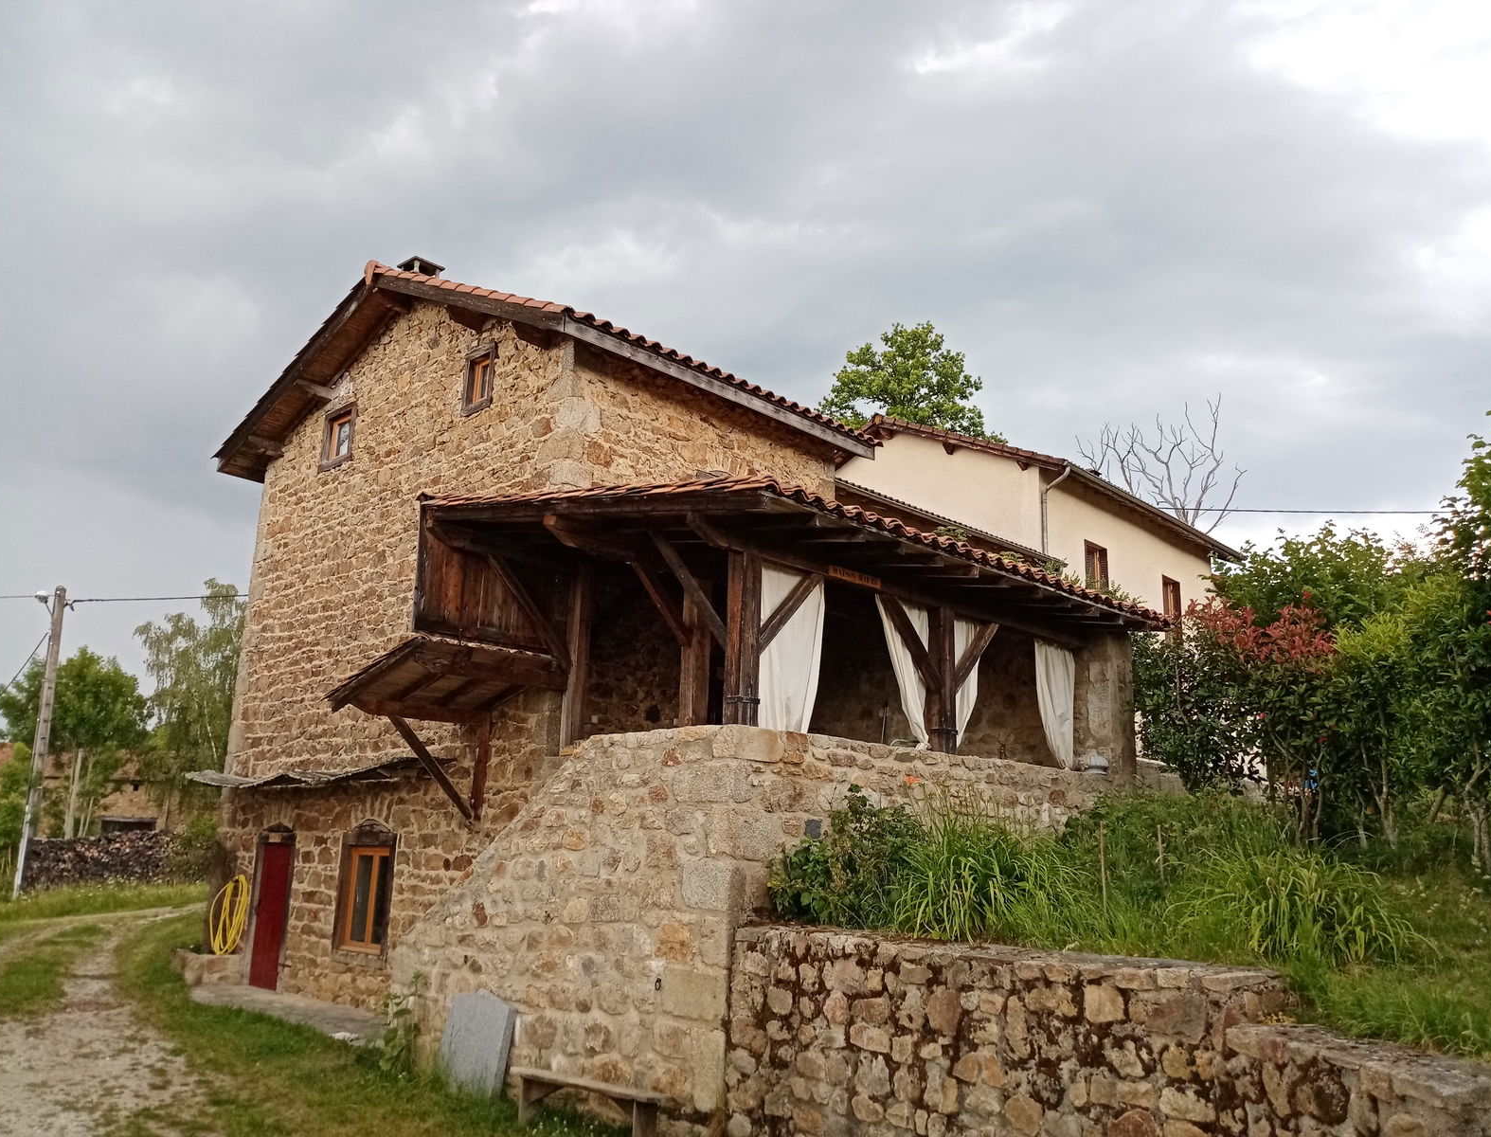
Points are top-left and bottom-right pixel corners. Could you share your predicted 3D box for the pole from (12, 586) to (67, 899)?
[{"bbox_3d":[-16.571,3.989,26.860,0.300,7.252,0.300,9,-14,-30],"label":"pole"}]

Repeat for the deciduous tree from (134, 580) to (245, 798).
[{"bbox_3d":[-17.216,4.783,35.787,4.200,9.000,4.200,-11,-18,41],"label":"deciduous tree"}]

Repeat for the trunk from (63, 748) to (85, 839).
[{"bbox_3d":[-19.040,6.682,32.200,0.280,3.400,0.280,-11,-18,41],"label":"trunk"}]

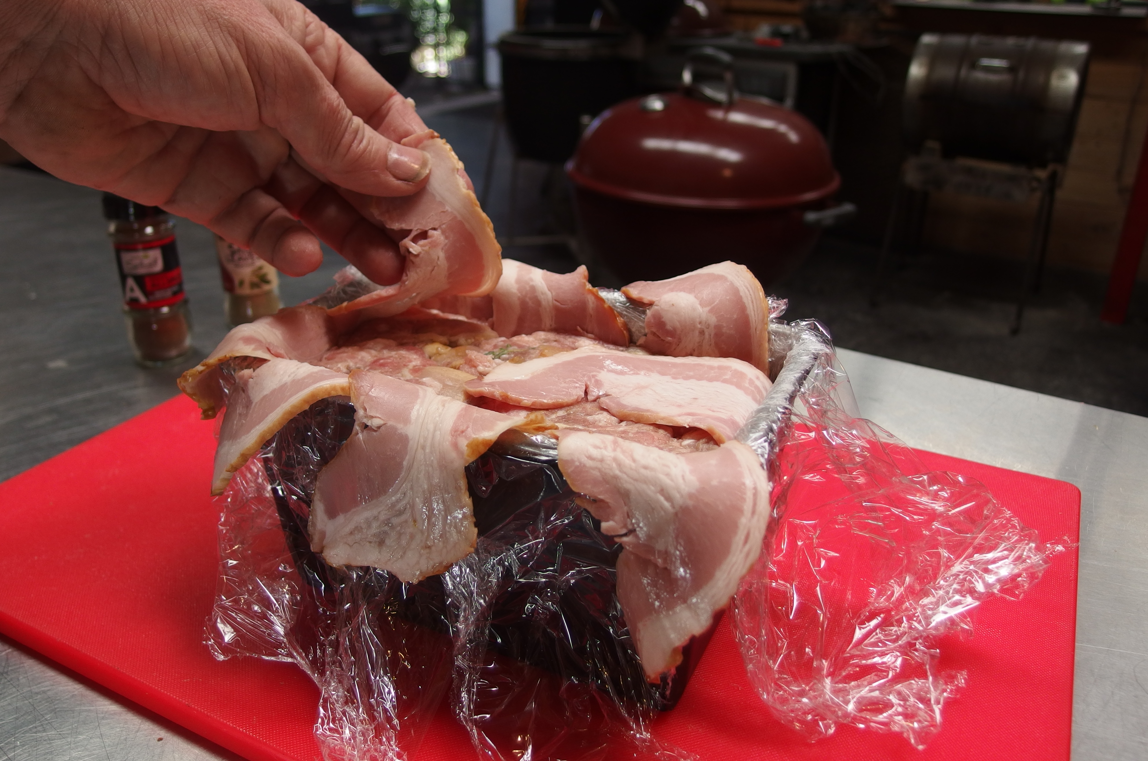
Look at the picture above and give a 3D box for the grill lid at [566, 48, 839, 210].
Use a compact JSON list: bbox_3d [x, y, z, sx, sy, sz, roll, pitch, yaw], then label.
[{"bbox_3d":[0.278,-0.568,1.954,0.580,0.250,0.580,1,26,0],"label":"grill lid"}]

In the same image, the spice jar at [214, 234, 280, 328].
[{"bbox_3d":[-0.231,-0.091,0.660,0.039,0.111,0.039,-8,27,-18],"label":"spice jar"}]

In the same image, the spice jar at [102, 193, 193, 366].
[{"bbox_3d":[-0.276,-0.073,0.605,0.042,0.125,0.042,-11,28,-23],"label":"spice jar"}]

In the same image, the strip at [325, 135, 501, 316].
[{"bbox_3d":[-0.065,-0.062,0.372,0.070,0.062,0.050,-8,27,-18],"label":"strip"}]

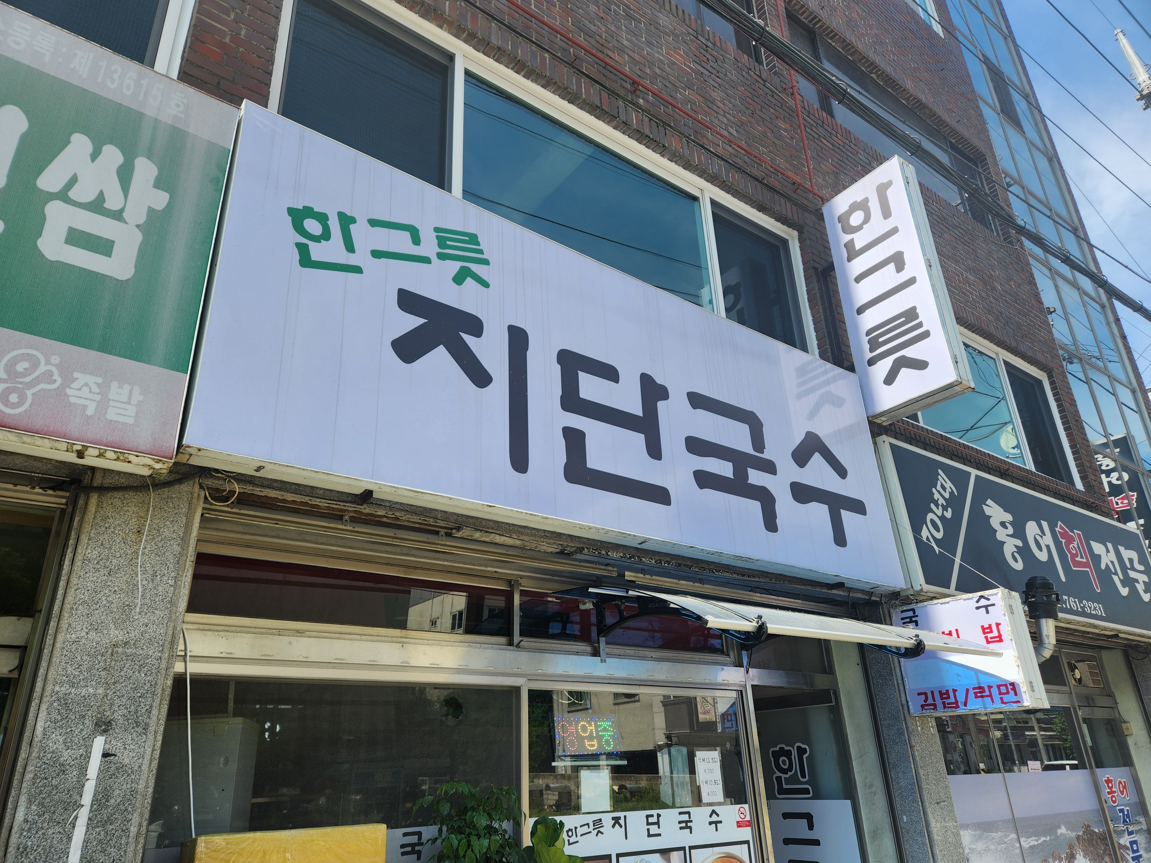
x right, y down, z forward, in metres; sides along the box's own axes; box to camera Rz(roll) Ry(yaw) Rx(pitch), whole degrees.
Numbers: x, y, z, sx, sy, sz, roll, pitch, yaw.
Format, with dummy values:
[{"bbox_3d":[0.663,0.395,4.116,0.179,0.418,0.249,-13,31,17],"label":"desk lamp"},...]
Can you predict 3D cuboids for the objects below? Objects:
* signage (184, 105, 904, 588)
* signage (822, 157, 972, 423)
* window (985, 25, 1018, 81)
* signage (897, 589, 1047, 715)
[{"bbox_3d":[0.304,-0.144,3.919,4.075,1.482,0.170,15,-30,-34],"label":"signage"},{"bbox_3d":[2.223,-0.998,5.389,0.213,1.810,0.634,15,-30,-34],"label":"signage"},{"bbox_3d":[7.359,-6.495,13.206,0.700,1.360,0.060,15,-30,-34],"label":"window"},{"bbox_3d":[2.192,1.260,4.301,0.226,0.602,0.649,15,-30,-34],"label":"signage"}]

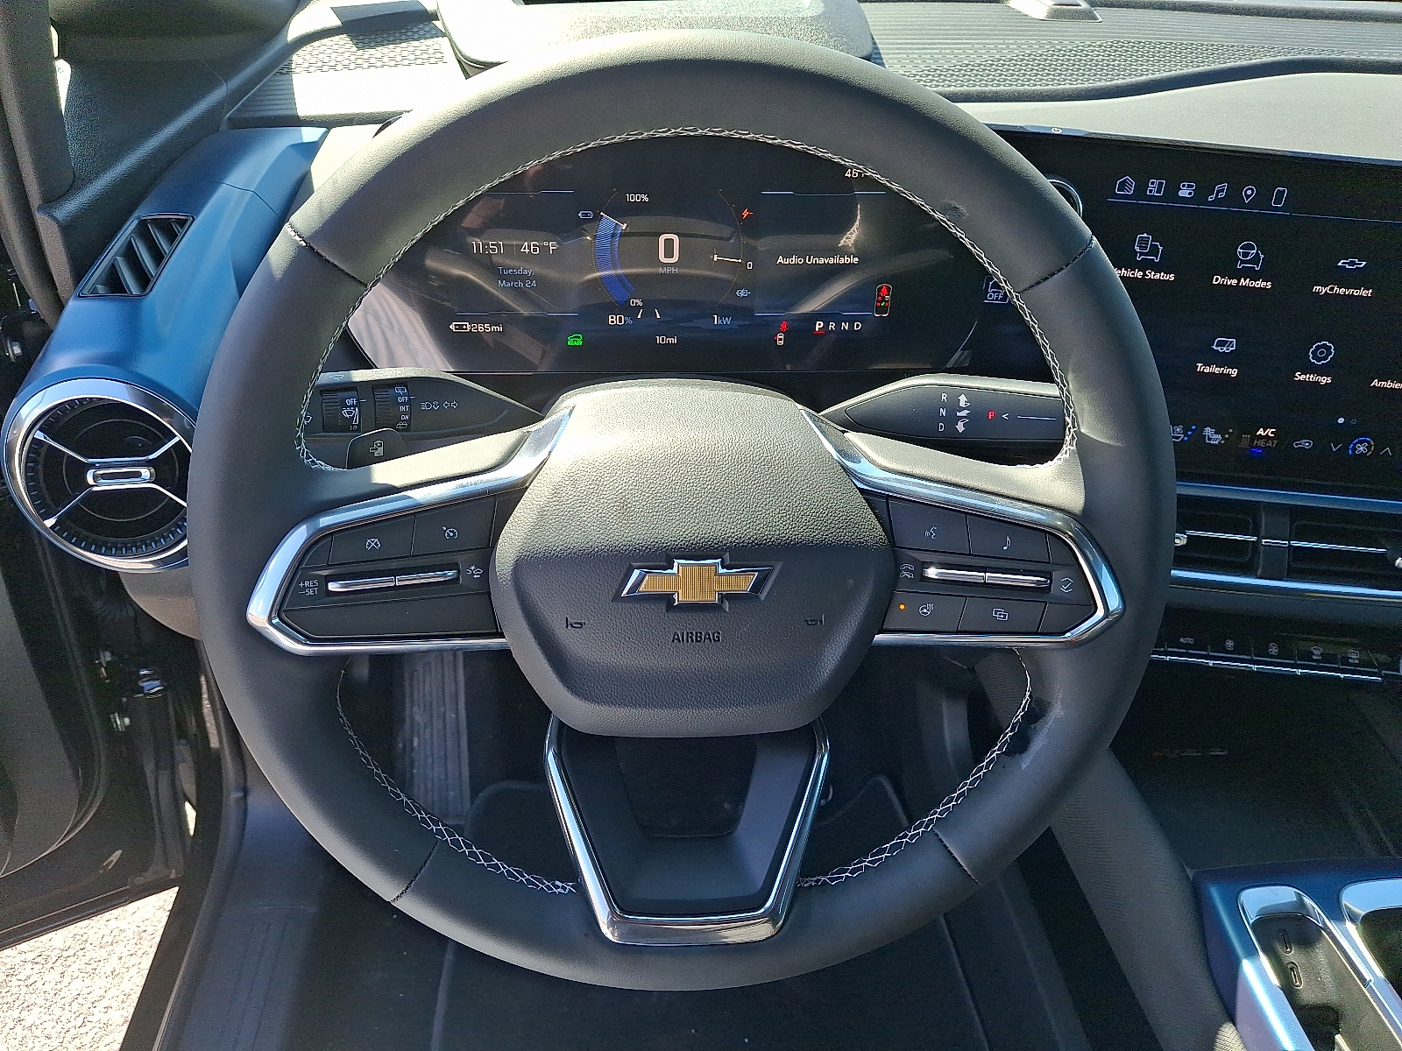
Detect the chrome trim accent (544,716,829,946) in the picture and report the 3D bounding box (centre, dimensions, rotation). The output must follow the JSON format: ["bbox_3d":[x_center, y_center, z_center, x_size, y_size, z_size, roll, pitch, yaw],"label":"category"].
[{"bbox_3d":[-0.004,0.127,0.425,0.122,0.086,0.030,0,2,-4],"label":"chrome trim accent"}]

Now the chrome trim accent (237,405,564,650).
[{"bbox_3d":[-0.109,0.005,0.394,0.126,0.094,0.036,-3,12,-15],"label":"chrome trim accent"}]

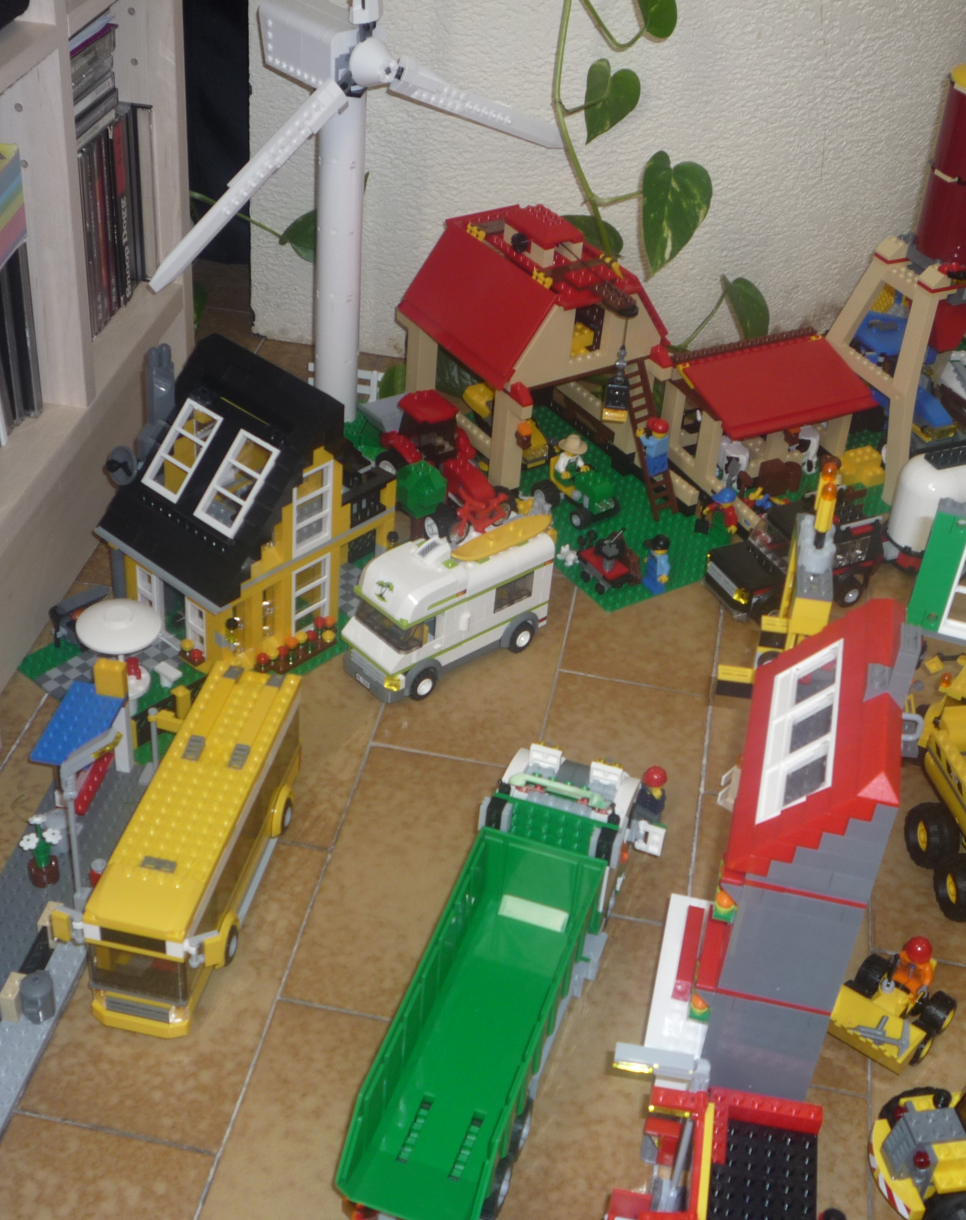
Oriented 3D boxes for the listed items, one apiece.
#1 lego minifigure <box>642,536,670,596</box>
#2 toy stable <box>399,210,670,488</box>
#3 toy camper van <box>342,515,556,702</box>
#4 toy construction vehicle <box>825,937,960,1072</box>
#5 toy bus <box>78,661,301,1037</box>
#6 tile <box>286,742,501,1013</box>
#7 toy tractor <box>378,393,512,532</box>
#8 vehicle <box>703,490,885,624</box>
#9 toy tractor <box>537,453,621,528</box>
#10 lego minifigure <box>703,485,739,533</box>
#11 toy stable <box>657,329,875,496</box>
[{"bbox_3d":[0.118,-0.033,1.143,0.016,0.042,0.025,-17,43,-27],"label":"lego minifigure"},{"bbox_3d":[0.039,-0.206,1.254,0.138,0.165,0.137,-20,44,-30],"label":"toy stable"},{"bbox_3d":[-0.019,-0.005,1.054,0.131,0.083,0.049,-25,47,-34],"label":"toy camper van"},{"bbox_3d":[0.208,0.192,0.853,0.053,0.050,0.057,29,43,28],"label":"toy construction vehicle"},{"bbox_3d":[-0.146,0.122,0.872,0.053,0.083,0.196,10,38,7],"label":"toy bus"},{"bbox_3d":[-0.037,0.148,0.927,0.098,0.008,0.199,10,37,6],"label":"tile"},{"bbox_3d":[-0.027,-0.105,1.193,0.057,0.077,0.100,-17,43,-27],"label":"toy tractor"},{"bbox_3d":[0.216,-0.033,1.143,0.119,0.055,0.056,-16,42,-26],"label":"vehicle"},{"bbox_3d":[0.070,-0.087,1.213,0.043,0.038,0.058,-26,47,-34],"label":"toy tractor"},{"bbox_3d":[0.170,-0.066,1.190,0.020,0.041,0.026,-4,38,-12],"label":"lego minifigure"},{"bbox_3d":[0.213,-0.139,1.251,0.130,0.097,0.088,-15,42,-25],"label":"toy stable"}]

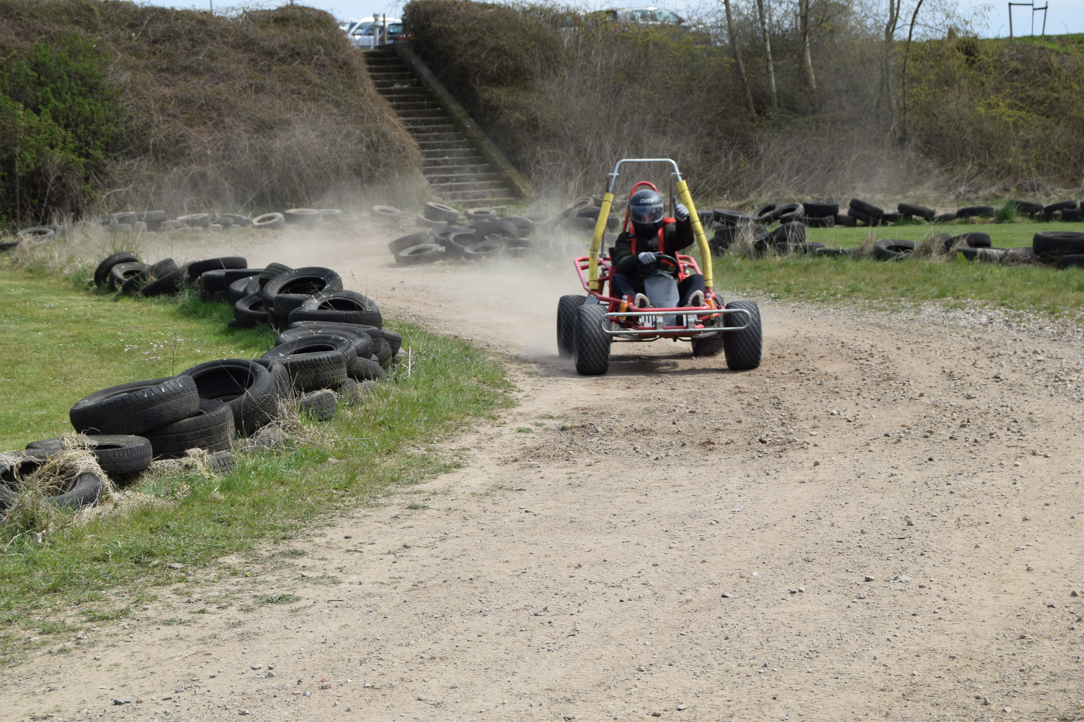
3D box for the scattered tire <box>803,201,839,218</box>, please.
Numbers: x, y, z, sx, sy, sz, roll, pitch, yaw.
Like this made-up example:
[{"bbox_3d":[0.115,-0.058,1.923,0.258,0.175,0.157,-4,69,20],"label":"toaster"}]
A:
[{"bbox_3d":[5.001,-2.721,42.000,0.630,0.205,0.630,2,10,7],"label":"scattered tire"}]

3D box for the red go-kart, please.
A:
[{"bbox_3d":[0.758,-0.681,16.333,1.270,1.420,1.900,-2,5,-6],"label":"red go-kart"}]

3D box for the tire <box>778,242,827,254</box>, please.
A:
[{"bbox_3d":[3.377,-1.438,30.500,0.630,0.190,0.630,0,6,0],"label":"tire"}]

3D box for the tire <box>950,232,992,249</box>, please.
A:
[{"bbox_3d":[5.315,-1.469,29.300,0.590,0.175,0.590,-12,-10,-2],"label":"tire"}]

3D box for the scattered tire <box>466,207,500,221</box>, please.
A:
[{"bbox_3d":[-1.207,-2.919,47.300,0.610,0.170,0.610,0,20,-1],"label":"scattered tire"}]

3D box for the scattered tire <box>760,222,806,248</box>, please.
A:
[{"bbox_3d":[3.220,-1.682,31.500,0.630,0.190,0.630,-18,3,6],"label":"scattered tire"}]

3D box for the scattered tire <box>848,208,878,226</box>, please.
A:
[{"bbox_3d":[5.516,-2.480,40.200,0.600,0.165,0.600,22,3,-1],"label":"scattered tire"}]

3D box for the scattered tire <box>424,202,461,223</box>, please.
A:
[{"bbox_3d":[-1.742,-2.585,41.000,0.620,0.200,0.620,14,9,-1],"label":"scattered tire"}]

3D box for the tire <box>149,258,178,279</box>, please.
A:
[{"bbox_3d":[-4.268,-0.946,25.700,0.590,0.190,0.590,-25,-2,-1],"label":"tire"}]

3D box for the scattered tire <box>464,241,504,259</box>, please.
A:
[{"bbox_3d":[-0.790,-1.487,32.200,0.580,0.200,0.580,-10,16,1],"label":"scattered tire"}]

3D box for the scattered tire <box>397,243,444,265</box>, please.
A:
[{"bbox_3d":[-1.612,-1.416,31.000,0.610,0.160,0.610,-12,17,-2],"label":"scattered tire"}]

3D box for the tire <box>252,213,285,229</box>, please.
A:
[{"bbox_3d":[-5.210,-2.671,44.800,0.610,0.175,0.610,-11,22,5],"label":"tire"}]

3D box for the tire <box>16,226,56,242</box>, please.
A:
[{"bbox_3d":[-8.183,-2.008,38.000,0.620,0.200,0.620,0,16,0],"label":"tire"}]

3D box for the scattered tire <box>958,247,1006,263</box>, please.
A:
[{"bbox_3d":[5.331,-1.281,28.400,0.610,0.175,0.610,1,5,0],"label":"scattered tire"}]

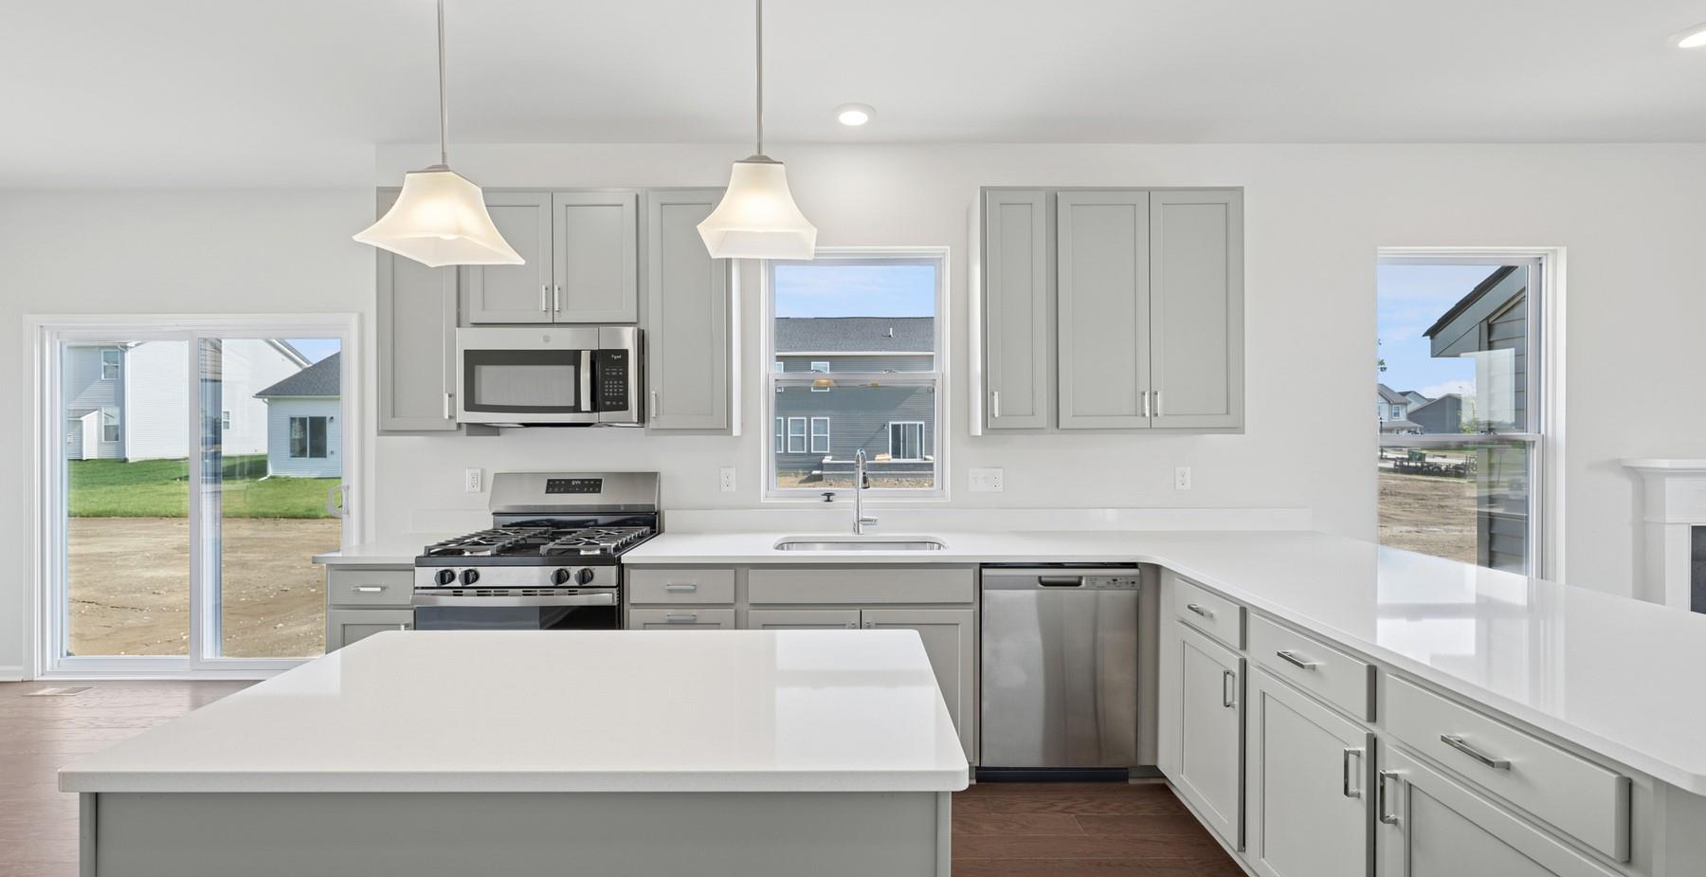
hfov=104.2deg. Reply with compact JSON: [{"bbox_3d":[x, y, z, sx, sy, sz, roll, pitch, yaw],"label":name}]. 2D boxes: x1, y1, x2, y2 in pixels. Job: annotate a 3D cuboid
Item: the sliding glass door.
[{"bbox_3d":[-3.682,0.344,3.787,1.768,2.014,0.130,0,0,0],"label":"sliding glass door"}]

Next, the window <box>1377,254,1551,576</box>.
[{"bbox_3d":[2.953,0.005,3.205,0.890,1.800,0.100,0,0,0],"label":"window"}]

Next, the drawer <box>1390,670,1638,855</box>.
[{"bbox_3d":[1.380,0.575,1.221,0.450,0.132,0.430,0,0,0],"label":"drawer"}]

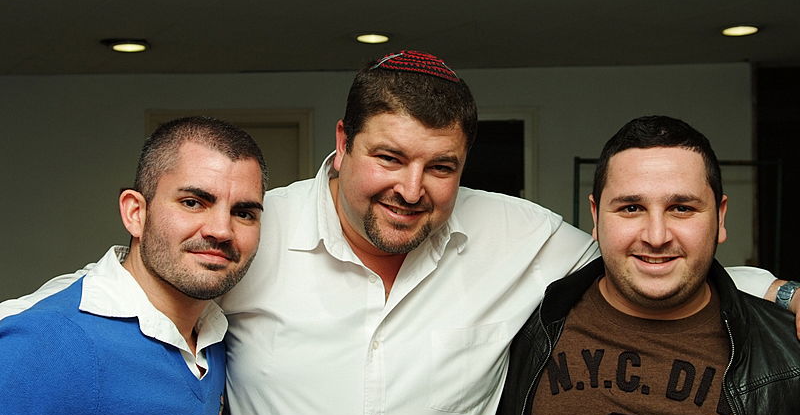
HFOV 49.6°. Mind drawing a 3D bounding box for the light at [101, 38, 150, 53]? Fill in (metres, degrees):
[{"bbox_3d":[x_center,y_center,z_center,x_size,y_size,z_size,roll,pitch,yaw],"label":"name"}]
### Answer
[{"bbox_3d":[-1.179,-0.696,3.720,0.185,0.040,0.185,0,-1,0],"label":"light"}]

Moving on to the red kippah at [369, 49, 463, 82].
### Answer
[{"bbox_3d":[0.021,-0.185,1.130,0.122,0.032,0.122,9,9,-14],"label":"red kippah"}]

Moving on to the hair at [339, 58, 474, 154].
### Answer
[{"bbox_3d":[0.019,-0.120,1.125,0.175,0.158,0.200,9,15,-15],"label":"hair"}]

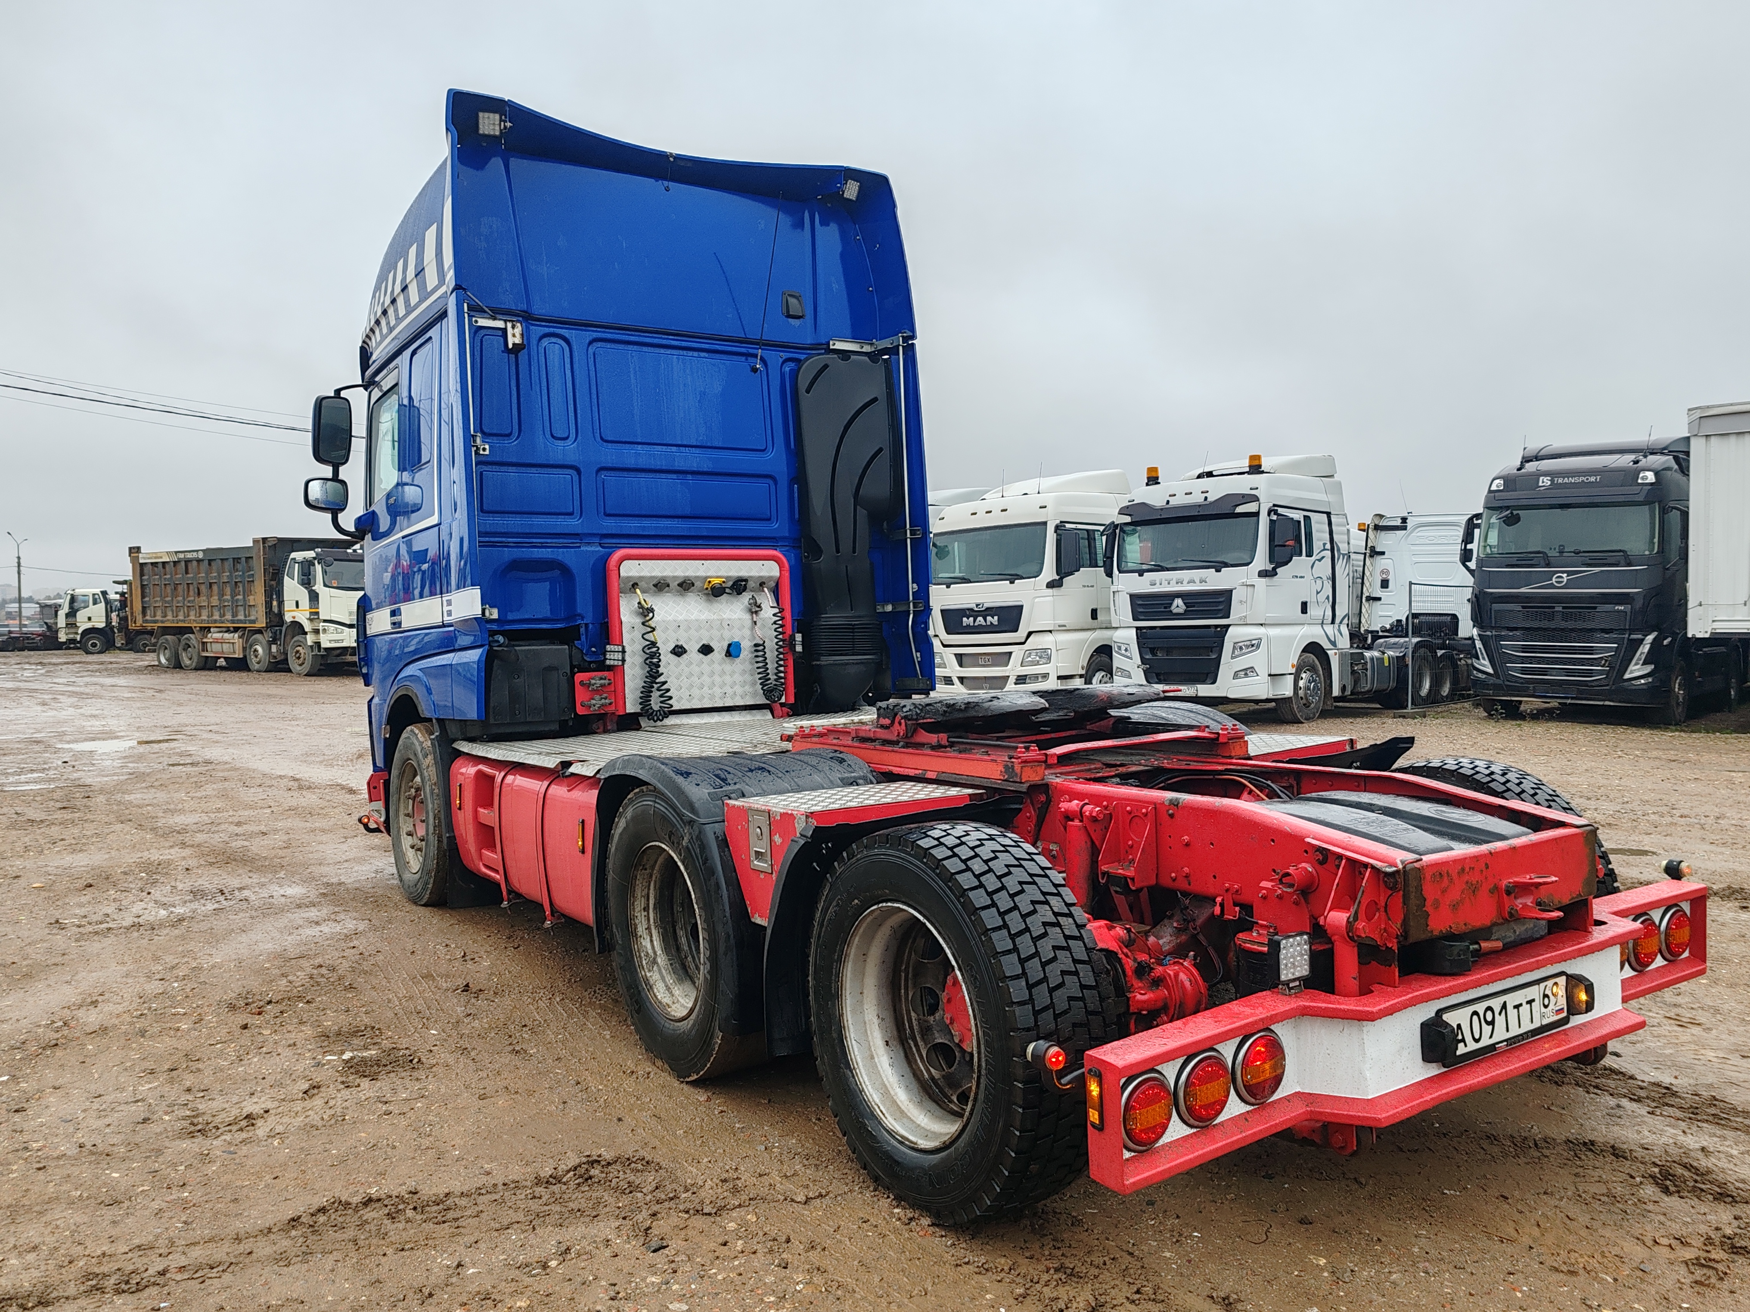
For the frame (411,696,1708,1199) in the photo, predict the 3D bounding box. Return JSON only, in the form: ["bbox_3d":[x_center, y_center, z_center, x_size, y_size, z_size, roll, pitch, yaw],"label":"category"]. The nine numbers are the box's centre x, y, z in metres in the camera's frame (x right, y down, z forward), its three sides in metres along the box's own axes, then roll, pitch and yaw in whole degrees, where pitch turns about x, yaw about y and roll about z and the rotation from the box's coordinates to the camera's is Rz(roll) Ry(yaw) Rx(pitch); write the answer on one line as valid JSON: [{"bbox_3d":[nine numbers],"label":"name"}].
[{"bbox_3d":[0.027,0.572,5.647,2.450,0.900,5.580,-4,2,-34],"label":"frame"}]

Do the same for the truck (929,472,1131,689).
[{"bbox_3d":[3.850,-1.095,23.663,2.500,3.930,6.200,0,3,43],"label":"truck"}]

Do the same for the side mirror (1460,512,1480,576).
[{"bbox_3d":[9.030,-1.700,20.660,0.250,0.950,0.220,1,2,42],"label":"side mirror"}]

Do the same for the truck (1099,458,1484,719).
[{"bbox_3d":[6.781,-1.061,21.849,2.520,3.920,6.950,1,2,43],"label":"truck"}]

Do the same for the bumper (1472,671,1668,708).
[{"bbox_3d":[9.950,0.467,19.600,2.480,0.410,0.460,1,2,42],"label":"bumper"}]

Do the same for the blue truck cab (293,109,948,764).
[{"bbox_3d":[-1.528,-0.985,7.815,2.600,3.170,2.750,-4,2,-34],"label":"blue truck cab"}]

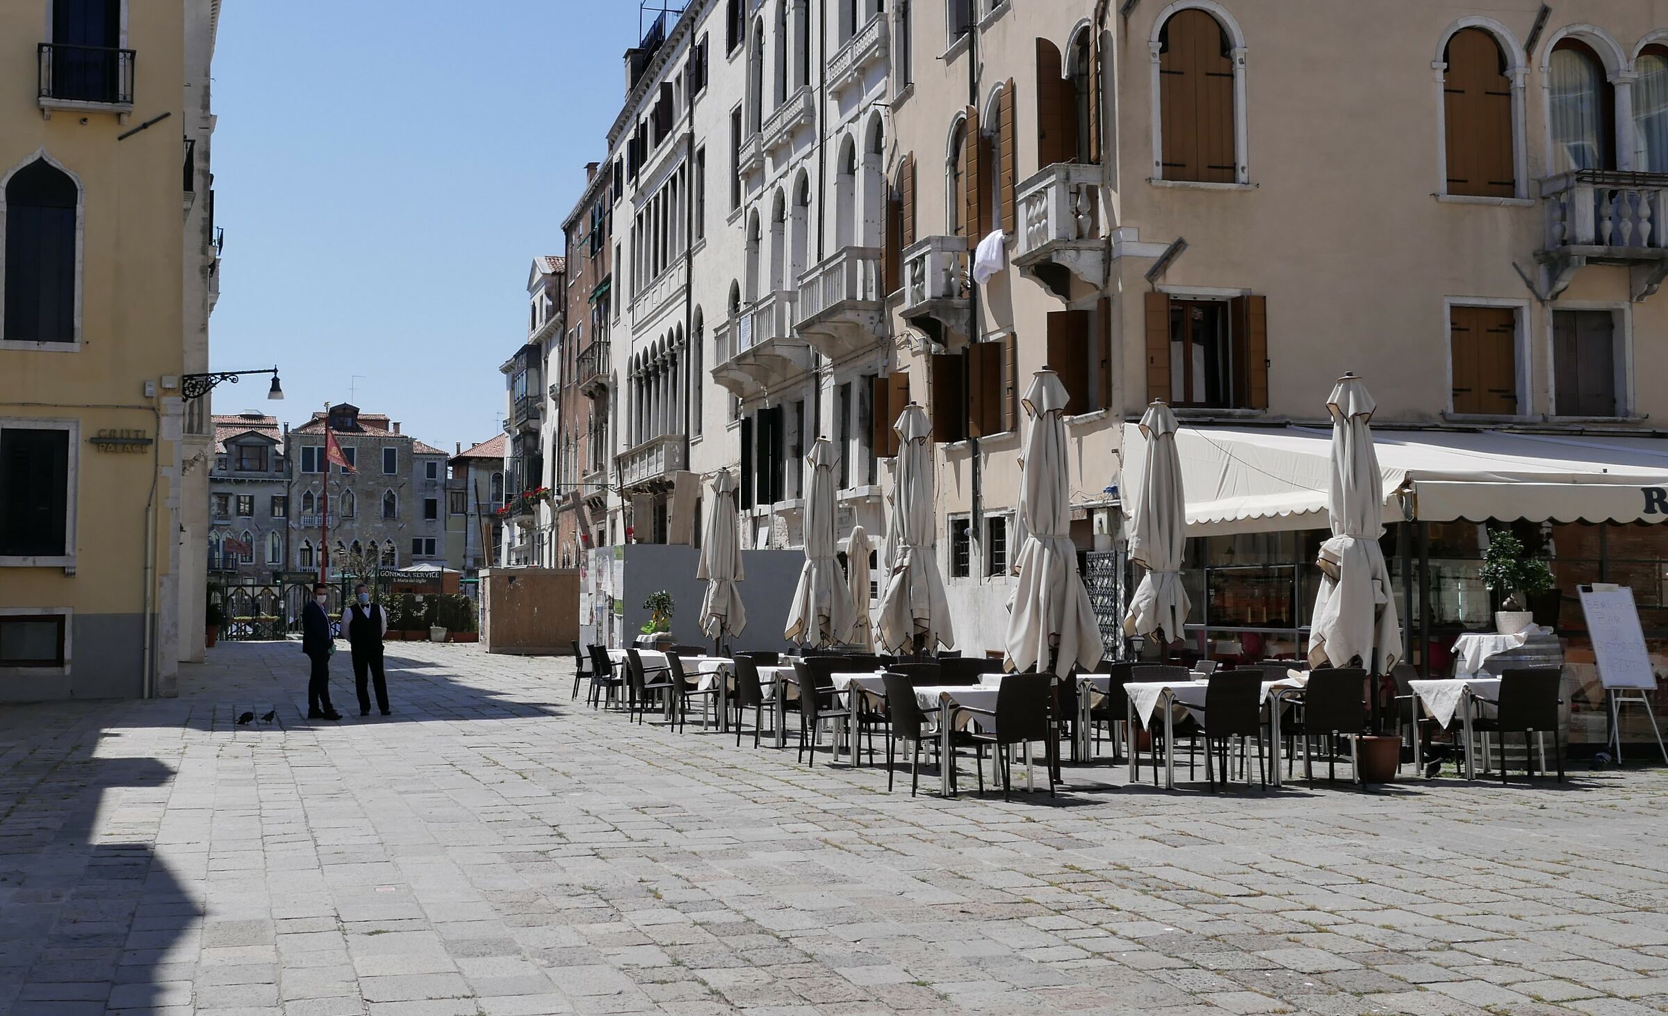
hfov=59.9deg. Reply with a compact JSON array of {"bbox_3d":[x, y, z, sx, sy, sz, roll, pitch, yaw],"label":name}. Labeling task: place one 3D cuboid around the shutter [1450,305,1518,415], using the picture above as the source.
[{"bbox_3d":[8.364,-1.904,18.625,0.920,1.430,0.080,1,-4,-10],"label":"shutter"}]

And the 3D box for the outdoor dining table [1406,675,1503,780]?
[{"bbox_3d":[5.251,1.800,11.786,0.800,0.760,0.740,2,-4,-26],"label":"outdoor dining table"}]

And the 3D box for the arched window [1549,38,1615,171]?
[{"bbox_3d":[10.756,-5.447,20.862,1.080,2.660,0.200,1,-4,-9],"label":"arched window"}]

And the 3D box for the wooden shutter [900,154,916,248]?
[{"bbox_3d":[1.253,-4.865,24.246,0.070,2.100,0.438,1,-4,-19],"label":"wooden shutter"}]

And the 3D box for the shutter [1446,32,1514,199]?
[{"bbox_3d":[9.154,-5.628,20.593,1.140,2.460,0.140,1,-4,-9],"label":"shutter"}]

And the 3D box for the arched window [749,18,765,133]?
[{"bbox_3d":[-1.687,-9.867,33.528,0.300,2.854,1.231,1,-4,-19],"label":"arched window"}]

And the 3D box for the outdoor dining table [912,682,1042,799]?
[{"bbox_3d":[1.051,1.778,11.079,0.800,0.760,0.740,1,-4,-12],"label":"outdoor dining table"}]

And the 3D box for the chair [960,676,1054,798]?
[{"bbox_3d":[1.226,1.646,10.480,0.540,0.880,0.570,2,-4,-28],"label":"chair"}]

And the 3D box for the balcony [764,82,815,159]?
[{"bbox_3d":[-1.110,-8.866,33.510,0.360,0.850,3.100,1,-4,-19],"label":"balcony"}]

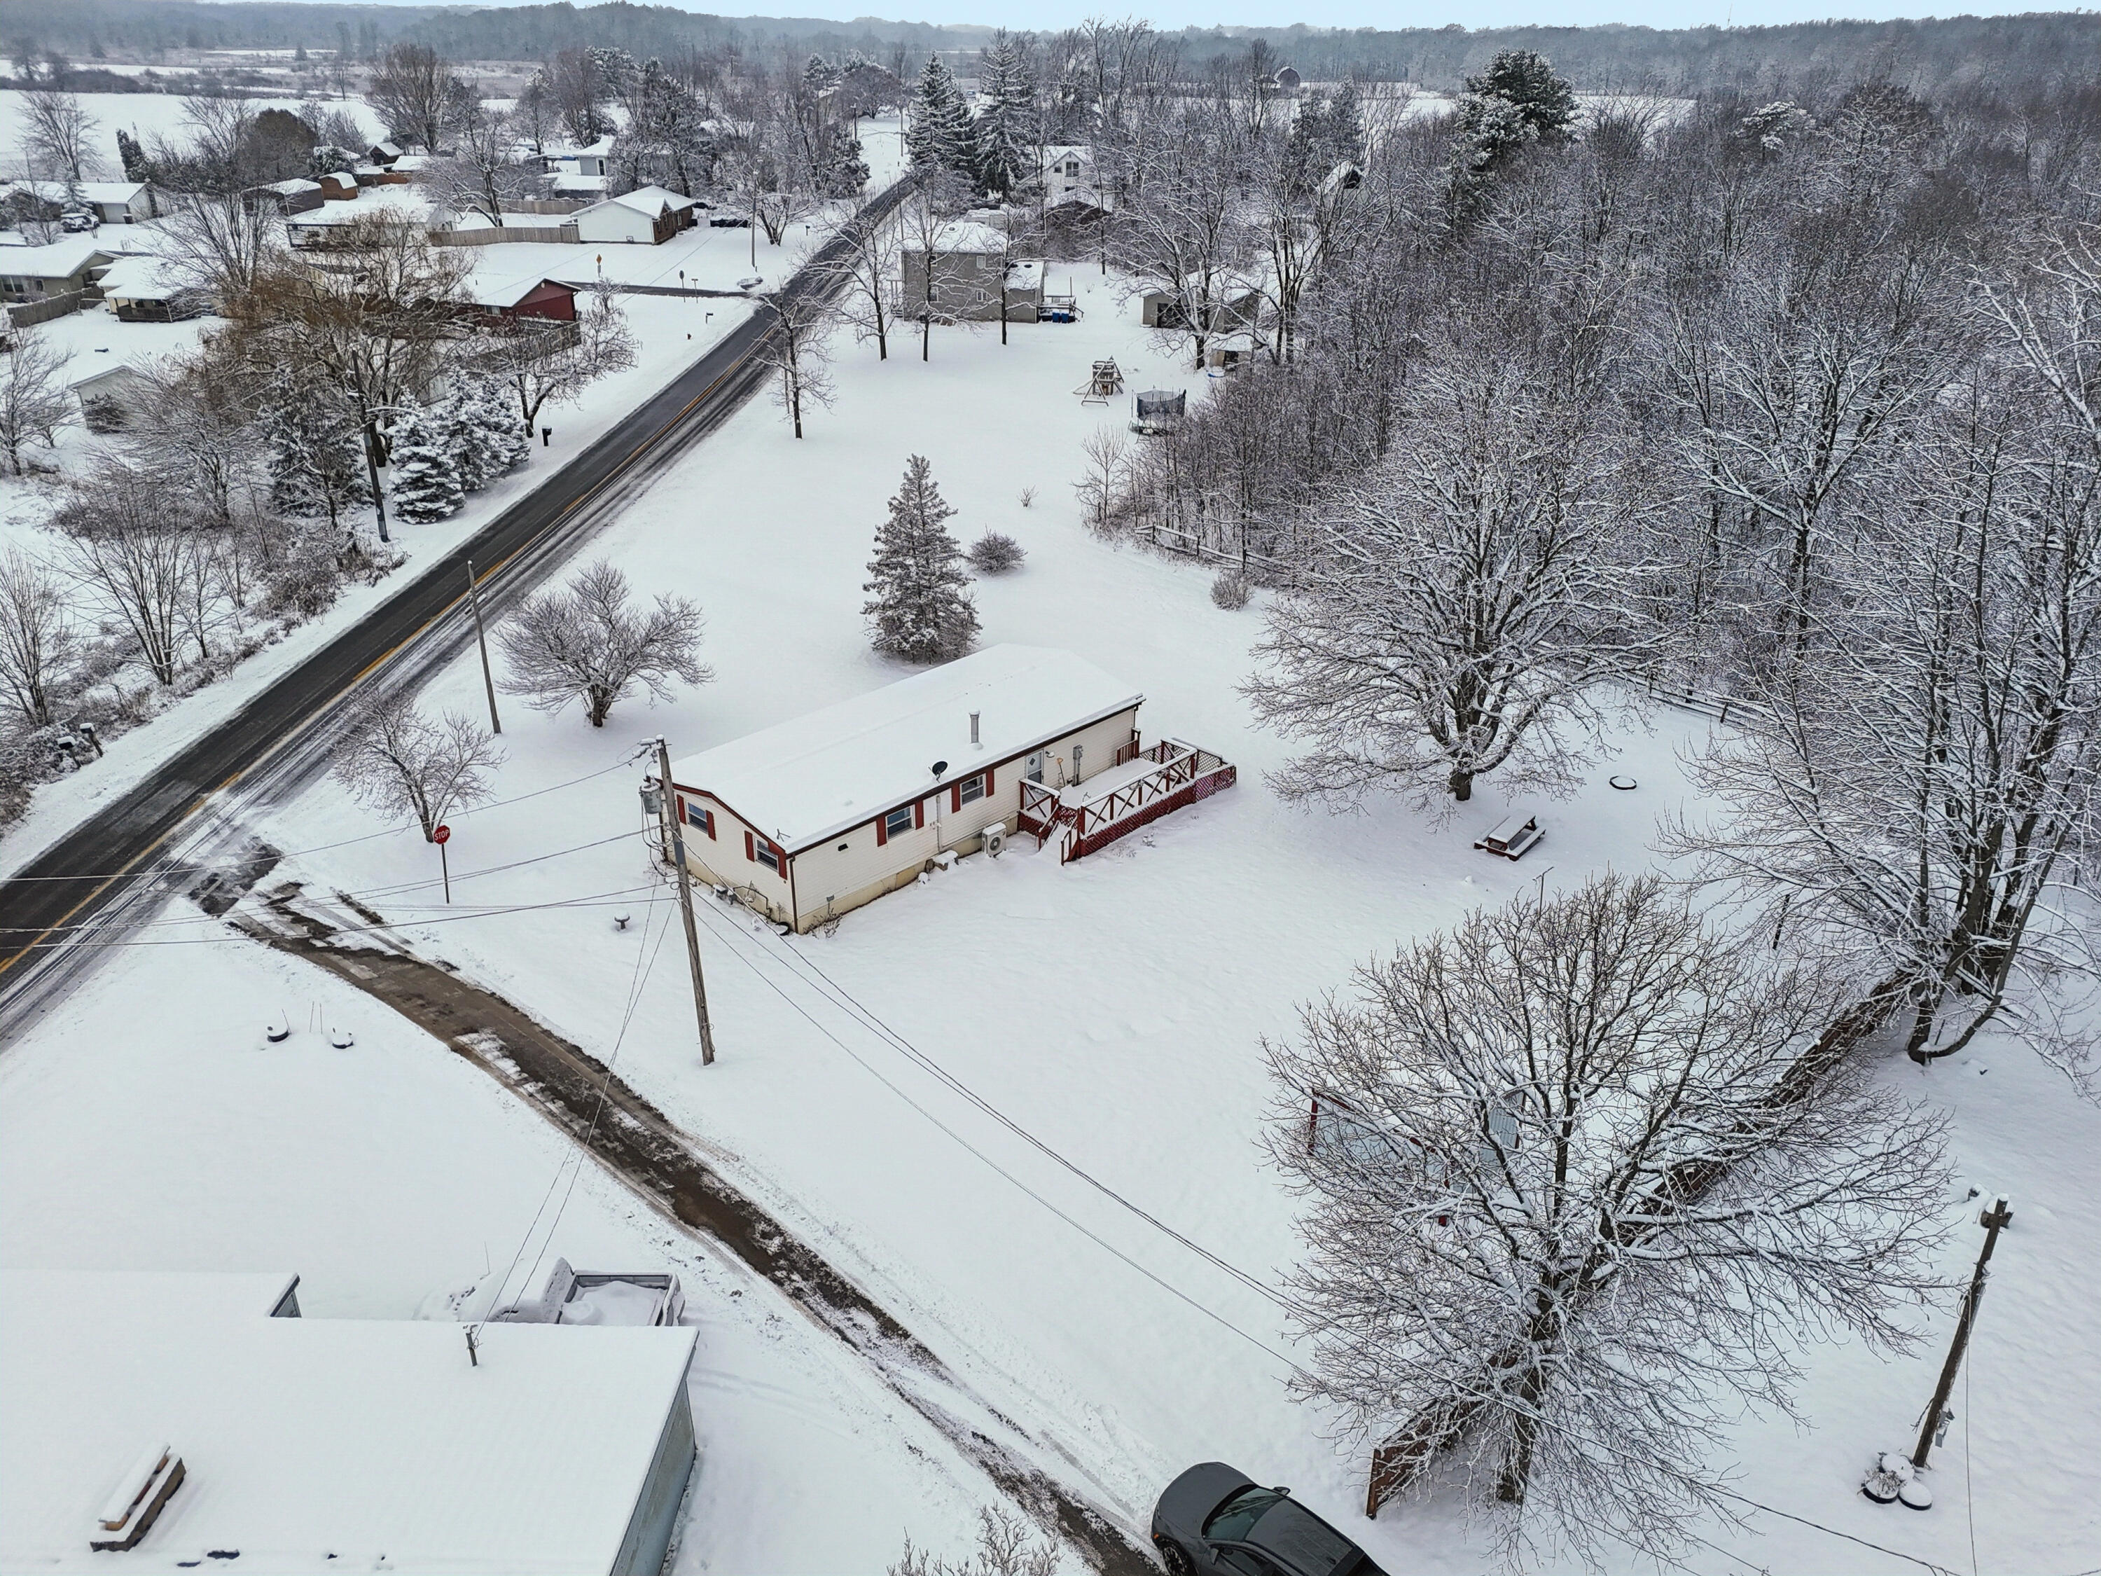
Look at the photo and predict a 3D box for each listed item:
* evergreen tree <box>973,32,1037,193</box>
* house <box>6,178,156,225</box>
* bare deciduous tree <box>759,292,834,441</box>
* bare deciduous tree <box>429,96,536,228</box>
[{"bbox_3d":[-7.279,-107.997,234.630,10.480,24.640,10.480,0,27,0],"label":"evergreen tree"},{"bbox_3d":[-139.507,-84.398,209.115,18.720,5.330,9.020,0,27,0],"label":"house"},{"bbox_3d":[-17.050,-28.431,97.828,5.000,9.800,5.000,0,28,0],"label":"bare deciduous tree"},{"bbox_3d":[-72.716,-80.392,188.452,13.000,15.200,12.500,0,27,0],"label":"bare deciduous tree"}]

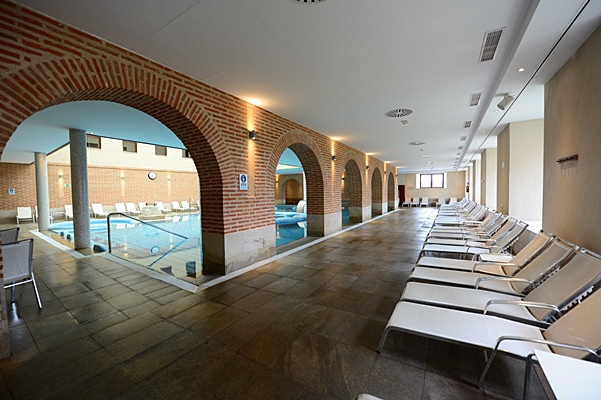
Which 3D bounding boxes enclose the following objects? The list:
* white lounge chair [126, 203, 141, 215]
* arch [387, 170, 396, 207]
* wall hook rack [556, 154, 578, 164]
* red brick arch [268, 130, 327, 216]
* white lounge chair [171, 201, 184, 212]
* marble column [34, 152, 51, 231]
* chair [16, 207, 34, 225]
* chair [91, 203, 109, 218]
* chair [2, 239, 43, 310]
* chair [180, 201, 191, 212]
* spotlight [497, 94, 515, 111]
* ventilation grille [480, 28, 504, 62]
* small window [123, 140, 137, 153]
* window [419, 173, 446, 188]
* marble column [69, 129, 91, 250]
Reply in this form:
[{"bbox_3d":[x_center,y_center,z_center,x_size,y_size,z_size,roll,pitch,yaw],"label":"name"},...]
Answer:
[{"bbox_3d":[-13.466,0.713,18.825,1.650,0.950,0.660,0,2,35],"label":"white lounge chair"},{"bbox_3d":[6.495,-0.717,17.493,0.600,2.945,3.300,0,2,32],"label":"arch"},{"bbox_3d":[3.166,-0.478,2.804,0.060,0.070,0.490,0,2,32],"label":"wall hook rack"},{"bbox_3d":[-0.205,-0.686,6.744,0.651,2.449,3.093,0,2,32],"label":"red brick arch"},{"bbox_3d":[-10.318,0.545,19.944,1.672,0.873,0.592,0,2,32],"label":"white lounge chair"},{"bbox_3d":[-11.764,-0.361,10.666,0.350,3.541,0.350,0,2,32],"label":"marble column"},{"bbox_3d":[-14.880,0.864,12.713,0.636,0.910,0.636,0,2,32],"label":"chair"},{"bbox_3d":[-13.131,0.746,15.485,1.672,0.888,0.592,0,2,32],"label":"chair"},{"bbox_3d":[-3.939,1.027,2.998,0.630,0.930,0.560,-1,2,17],"label":"chair"},{"bbox_3d":[-10.783,0.539,22.503,1.650,0.950,0.660,0,2,35],"label":"chair"},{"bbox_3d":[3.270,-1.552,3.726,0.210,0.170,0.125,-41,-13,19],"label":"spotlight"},{"bbox_3d":[2.505,-2.006,3.077,0.182,0.030,0.807,0,2,32],"label":"ventilation grille"},{"bbox_3d":[-13.120,-4.142,18.016,0.150,0.858,0.918,0,2,32],"label":"small window"},{"bbox_3d":[12.561,-1.827,22.368,1.970,1.360,0.120,0,2,32],"label":"window"},{"bbox_3d":[-6.038,-0.272,6.404,0.340,3.286,0.340,0,2,32],"label":"marble column"}]

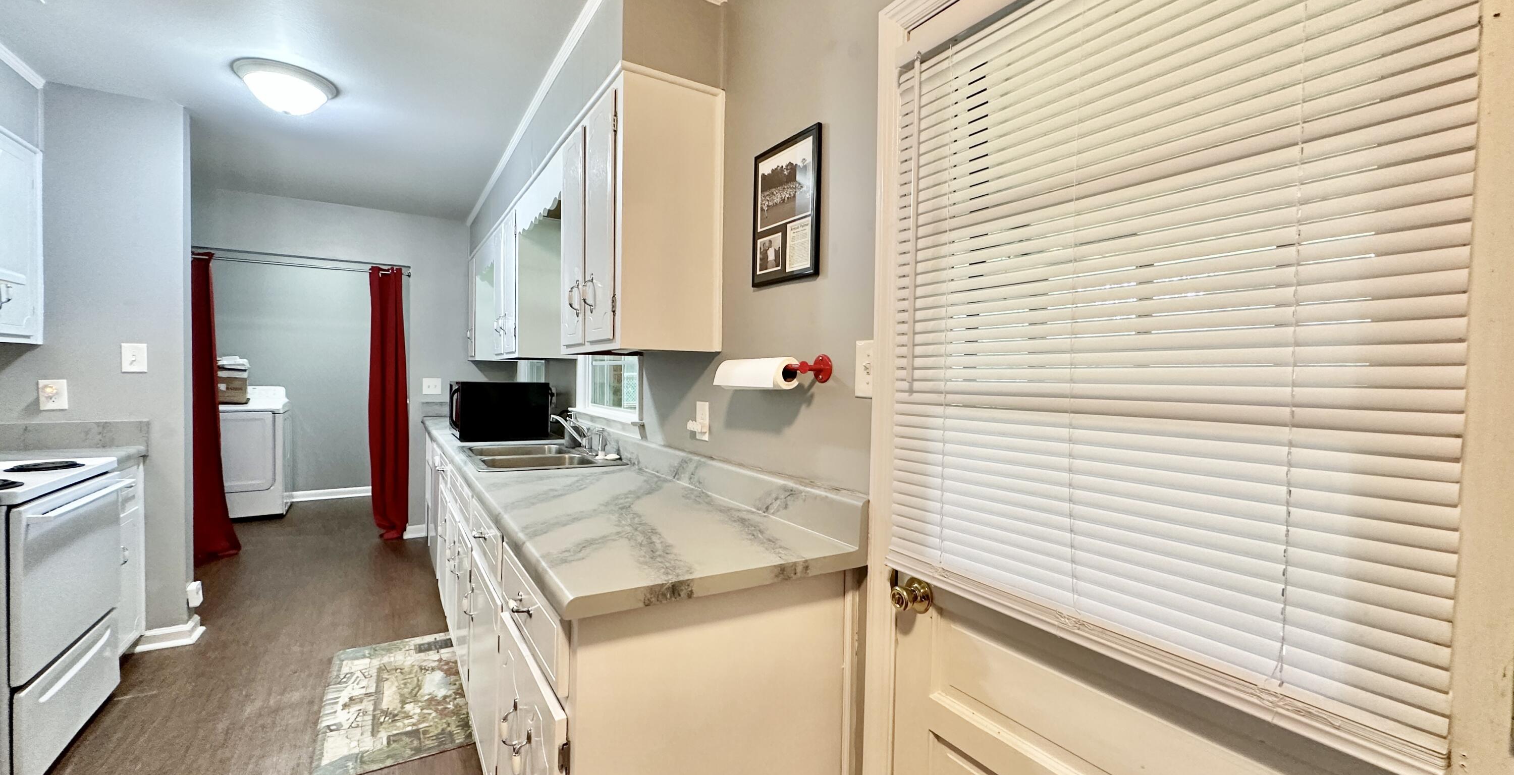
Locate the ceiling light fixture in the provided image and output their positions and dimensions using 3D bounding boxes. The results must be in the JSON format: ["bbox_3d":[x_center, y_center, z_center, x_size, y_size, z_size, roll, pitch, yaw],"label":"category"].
[{"bbox_3d":[-1.909,-1.188,2.489,0.341,0.138,0.341,0,1,-31],"label":"ceiling light fixture"}]

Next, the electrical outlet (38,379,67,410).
[{"bbox_3d":[-2.941,0.030,2.556,0.080,0.122,0.018,0,1,-31],"label":"electrical outlet"}]

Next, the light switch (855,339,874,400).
[{"bbox_3d":[0.232,-0.039,1.303,0.018,0.125,0.081,0,1,-31],"label":"light switch"}]

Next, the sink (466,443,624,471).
[{"bbox_3d":[-0.972,0.389,2.688,0.552,0.190,0.848,0,1,-31],"label":"sink"}]

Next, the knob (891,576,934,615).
[{"bbox_3d":[0.282,0.396,1.148,0.060,0.068,0.068,0,1,-31],"label":"knob"}]

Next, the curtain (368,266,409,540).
[{"bbox_3d":[-2.763,0.122,4.586,0.252,2.028,0.109,0,1,-31],"label":"curtain"}]

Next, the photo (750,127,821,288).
[{"bbox_3d":[0.072,-0.445,1.539,0.020,0.358,0.298,0,1,-31],"label":"photo"}]

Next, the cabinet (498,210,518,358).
[{"bbox_3d":[-1.214,-0.552,3.366,0.317,0.786,0.771,0,1,-31],"label":"cabinet"}]

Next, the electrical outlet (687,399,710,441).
[{"bbox_3d":[-0.193,0.110,1.978,0.042,0.123,0.085,0,1,-31],"label":"electrical outlet"}]

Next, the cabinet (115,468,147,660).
[{"bbox_3d":[-2.890,0.735,2.406,0.621,0.852,0.365,0,1,-31],"label":"cabinet"}]

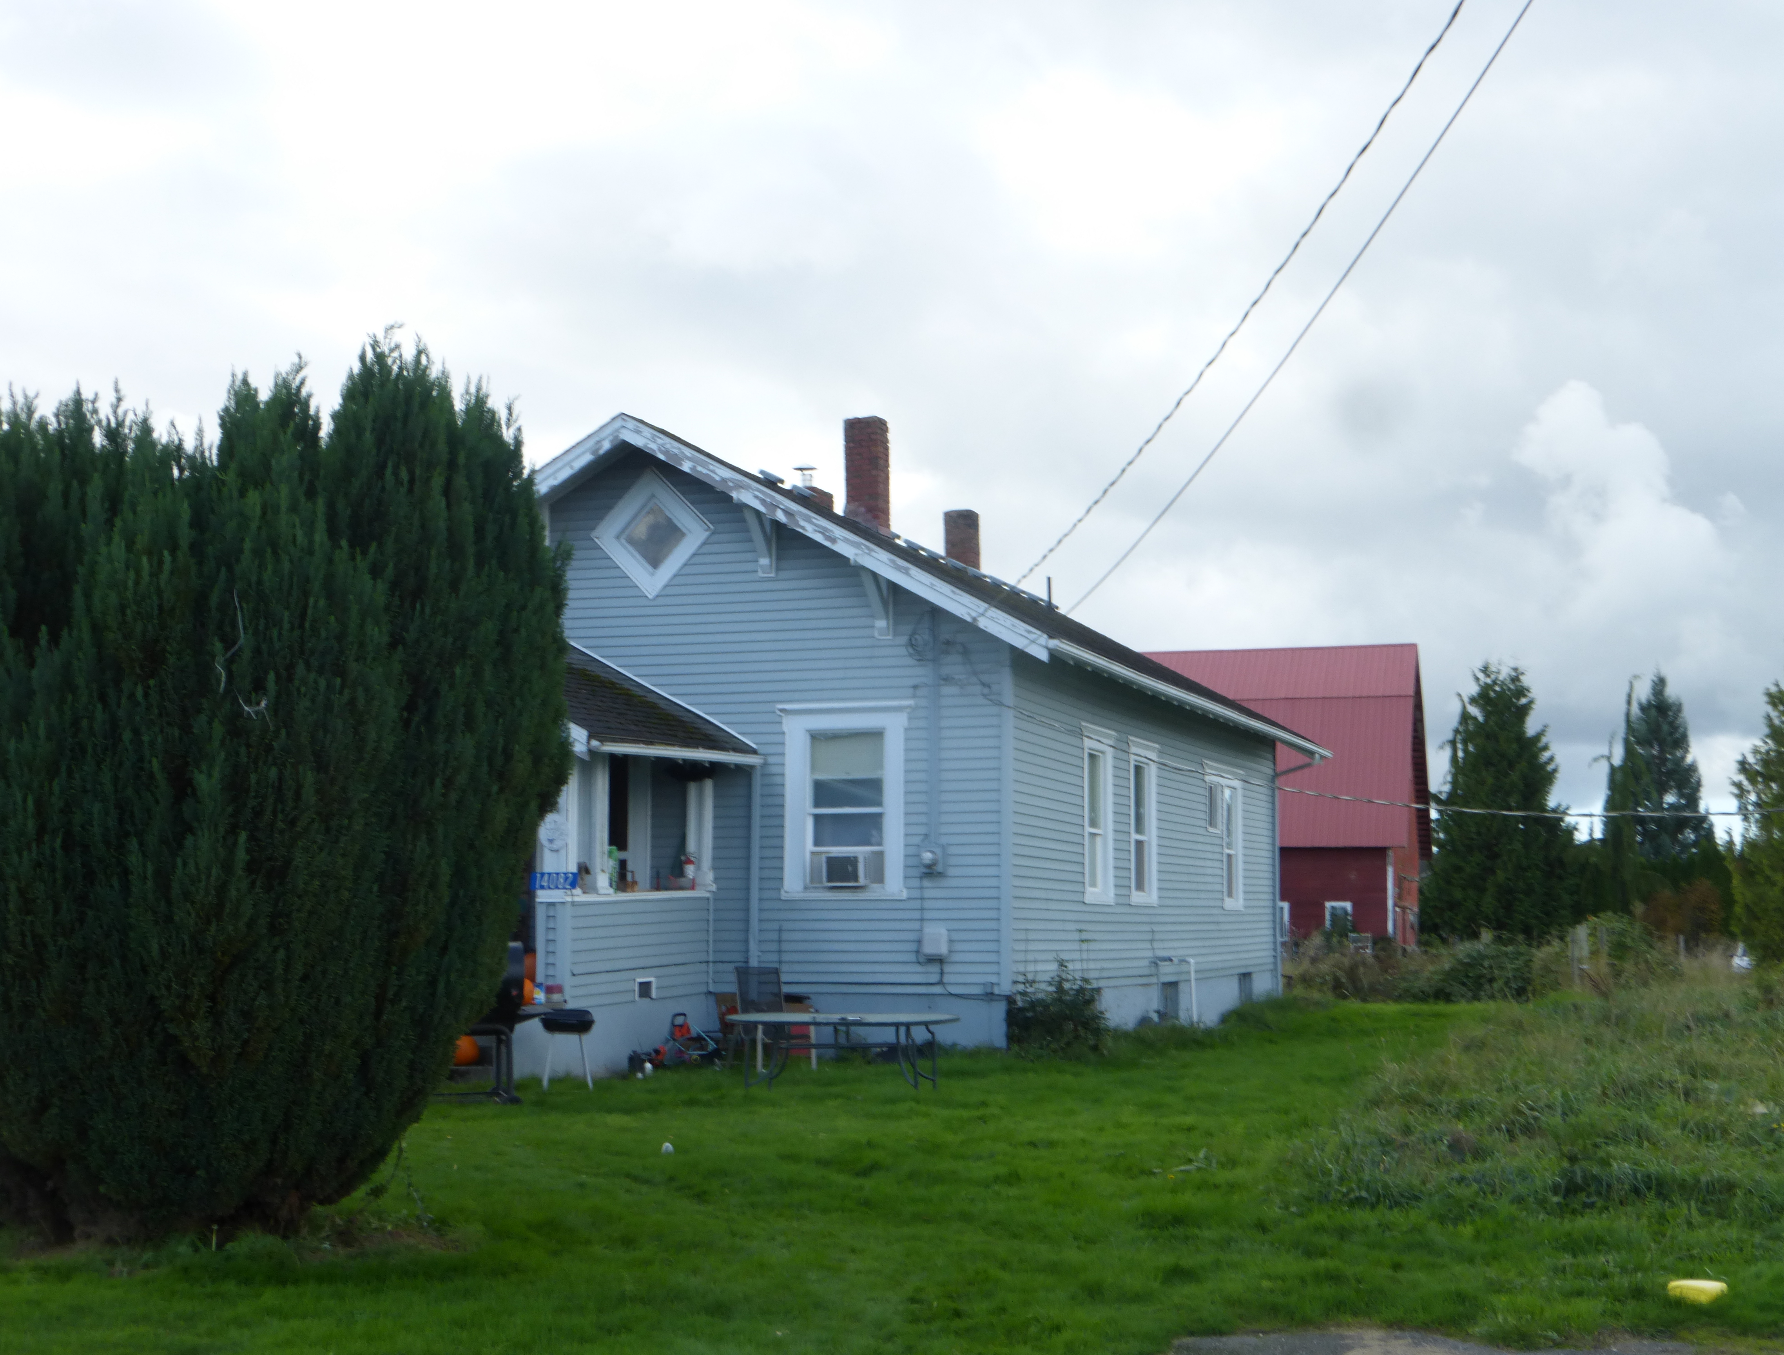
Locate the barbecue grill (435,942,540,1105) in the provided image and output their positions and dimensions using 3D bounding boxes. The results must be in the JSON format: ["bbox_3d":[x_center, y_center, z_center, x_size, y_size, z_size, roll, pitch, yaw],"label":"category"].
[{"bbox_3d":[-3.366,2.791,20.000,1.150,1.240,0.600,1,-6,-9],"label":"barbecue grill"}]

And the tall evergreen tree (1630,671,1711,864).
[{"bbox_3d":[28.298,5.264,90.409,3.600,10.956,3.600,0,-6,0],"label":"tall evergreen tree"}]

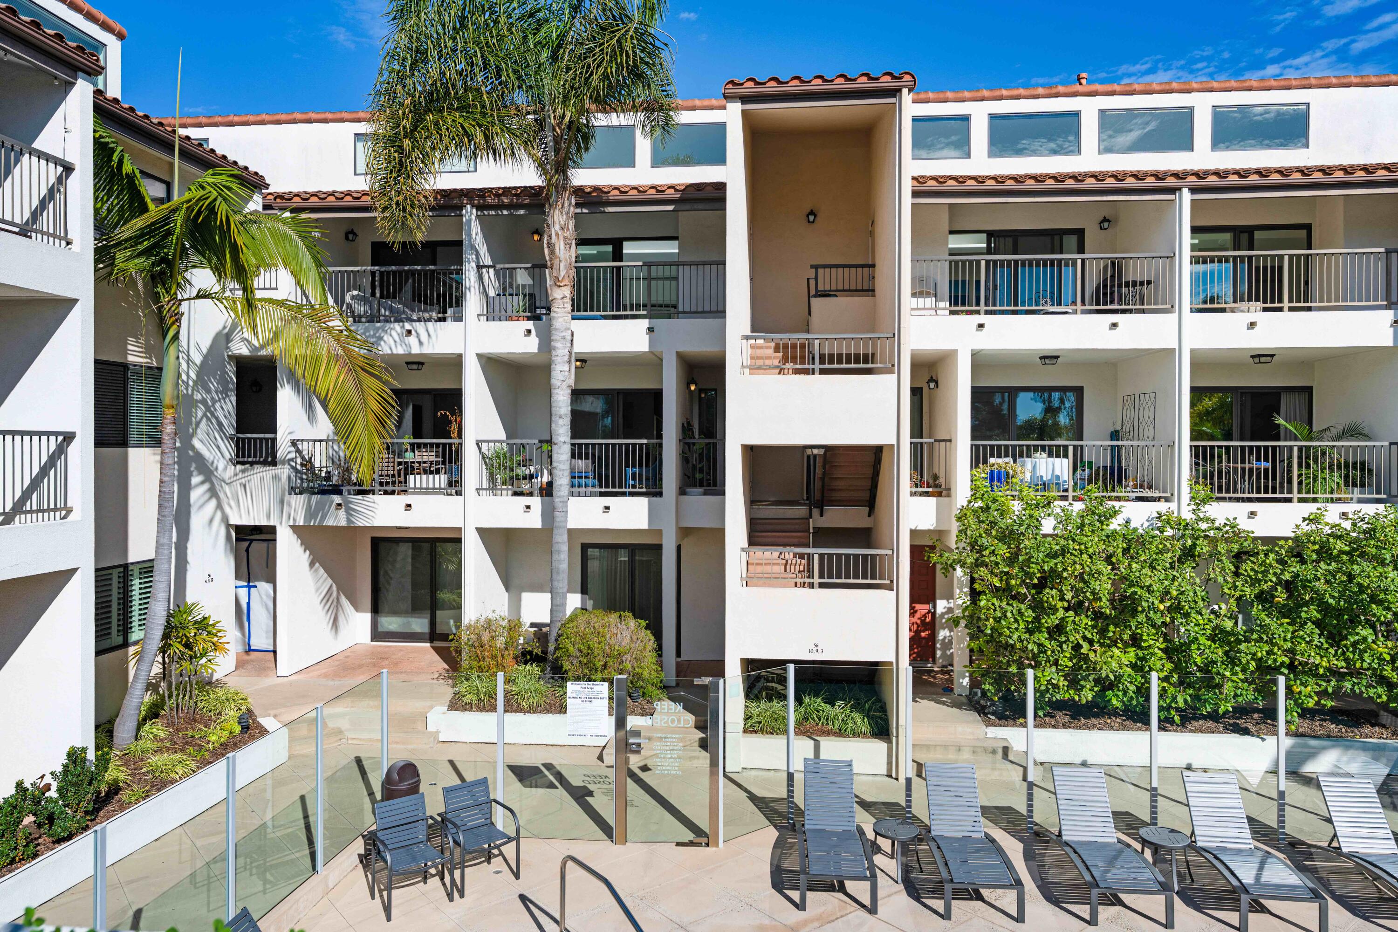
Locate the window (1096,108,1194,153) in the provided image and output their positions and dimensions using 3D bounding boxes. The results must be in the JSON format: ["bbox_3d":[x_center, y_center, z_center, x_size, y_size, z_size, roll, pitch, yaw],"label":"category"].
[{"bbox_3d":[7.731,-5.792,16.101,1.570,0.790,0.100,0,0,6],"label":"window"}]

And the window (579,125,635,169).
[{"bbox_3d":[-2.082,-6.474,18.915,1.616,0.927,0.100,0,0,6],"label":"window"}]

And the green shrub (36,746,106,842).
[{"bbox_3d":[-6.473,3.297,9.606,0.660,0.770,0.660,0,0,6],"label":"green shrub"}]

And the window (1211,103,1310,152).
[{"bbox_3d":[9.891,-5.961,16.415,1.629,0.799,0.100,0,0,6],"label":"window"}]

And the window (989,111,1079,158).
[{"bbox_3d":[6.466,-6.385,17.951,1.729,0.935,0.100,0,0,6],"label":"window"}]

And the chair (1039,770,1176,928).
[{"bbox_3d":[3.836,3.554,8.921,0.700,0.860,1.800,0,0,6],"label":"chair"}]

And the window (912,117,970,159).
[{"bbox_3d":[4.137,-5.979,17.023,1.612,0.797,0.100,0,0,6],"label":"window"}]

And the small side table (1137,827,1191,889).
[{"bbox_3d":[4.471,3.751,8.928,0.460,0.405,0.460,0,0,6],"label":"small side table"}]

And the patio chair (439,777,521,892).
[{"bbox_3d":[-2.137,3.541,8.957,0.610,0.860,0.600,0,0,-41],"label":"patio chair"}]

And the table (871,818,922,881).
[{"bbox_3d":[1.938,3.764,9.140,0.510,0.430,0.510,0,0,6],"label":"table"}]

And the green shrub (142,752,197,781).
[{"bbox_3d":[-6.355,3.548,11.104,0.600,0.260,0.600,0,0,6],"label":"green shrub"}]

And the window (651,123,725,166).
[{"bbox_3d":[-0.083,-6.007,17.469,1.612,0.789,0.100,0,0,6],"label":"window"}]

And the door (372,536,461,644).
[{"bbox_3d":[-5.501,2.424,18.196,1.856,2.021,0.100,0,0,6],"label":"door"}]

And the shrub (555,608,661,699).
[{"bbox_3d":[-1.359,2.756,13.818,1.620,1.300,1.400,0,0,6],"label":"shrub"}]

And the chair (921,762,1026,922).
[{"bbox_3d":[2.547,3.515,8.895,0.680,0.870,1.620,0,0,5],"label":"chair"}]

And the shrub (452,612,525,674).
[{"bbox_3d":[-3.287,2.879,14.518,1.070,1.150,0.970,0,0,6],"label":"shrub"}]

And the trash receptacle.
[{"bbox_3d":[-3.037,3.467,9.522,0.380,0.920,0.380,1,0,42],"label":"trash receptacle"}]

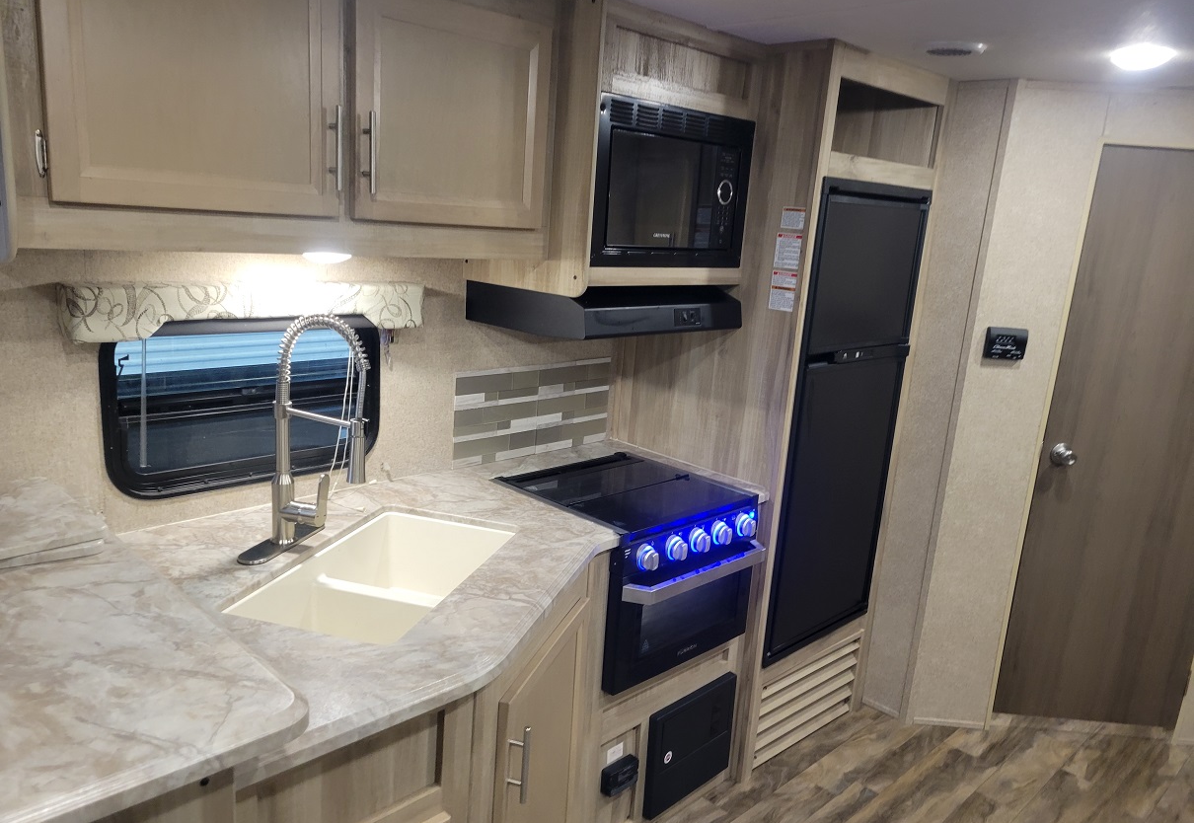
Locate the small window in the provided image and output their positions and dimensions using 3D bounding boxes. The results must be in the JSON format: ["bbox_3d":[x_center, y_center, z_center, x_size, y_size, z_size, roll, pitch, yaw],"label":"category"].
[{"bbox_3d":[-0.754,-0.027,1.982,0.045,0.392,0.635,16,18,43],"label":"small window"}]

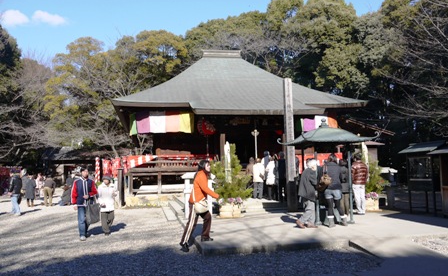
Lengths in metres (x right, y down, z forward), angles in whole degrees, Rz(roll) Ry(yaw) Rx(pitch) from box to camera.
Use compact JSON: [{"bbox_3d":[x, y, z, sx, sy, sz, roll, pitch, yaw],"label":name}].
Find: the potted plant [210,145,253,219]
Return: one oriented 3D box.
[{"bbox_3d":[0.219,1.214,10.600,1.150,2.080,1.050,0,-5,-9],"label":"potted plant"}]

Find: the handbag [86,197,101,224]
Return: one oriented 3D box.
[{"bbox_3d":[-2.953,1.640,8.200,0.360,0.600,0.160,2,-6,-30],"label":"handbag"}]

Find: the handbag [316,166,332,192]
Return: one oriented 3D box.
[{"bbox_3d":[2.219,0.927,8.000,0.360,0.520,0.200,-3,-5,24],"label":"handbag"}]

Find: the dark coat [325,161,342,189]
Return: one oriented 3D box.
[{"bbox_3d":[2.466,0.849,8.200,0.430,0.670,0.340,-1,-5,6],"label":"dark coat"}]

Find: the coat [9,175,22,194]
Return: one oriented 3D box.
[{"bbox_3d":[-7.537,1.681,13.100,0.420,0.740,0.480,-5,-6,41],"label":"coat"}]

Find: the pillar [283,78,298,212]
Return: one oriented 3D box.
[{"bbox_3d":[2.101,0.221,11.450,0.290,4.100,0.290,0,-5,-9],"label":"pillar"}]

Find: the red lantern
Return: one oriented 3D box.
[{"bbox_3d":[-0.705,-0.423,14.600,0.800,0.740,0.800,0,-5,-9],"label":"red lantern"}]

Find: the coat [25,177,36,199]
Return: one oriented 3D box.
[{"bbox_3d":[-8.329,2.131,15.600,0.480,0.950,0.360,-1,-5,0],"label":"coat"}]

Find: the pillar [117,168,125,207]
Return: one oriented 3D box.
[{"bbox_3d":[-4.206,2.022,14.800,0.250,1.550,0.250,0,-5,-9],"label":"pillar"}]

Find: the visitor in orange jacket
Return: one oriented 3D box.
[{"bbox_3d":[-0.461,1.220,6.550,0.700,1.590,0.550,0,-5,-12],"label":"visitor in orange jacket"}]

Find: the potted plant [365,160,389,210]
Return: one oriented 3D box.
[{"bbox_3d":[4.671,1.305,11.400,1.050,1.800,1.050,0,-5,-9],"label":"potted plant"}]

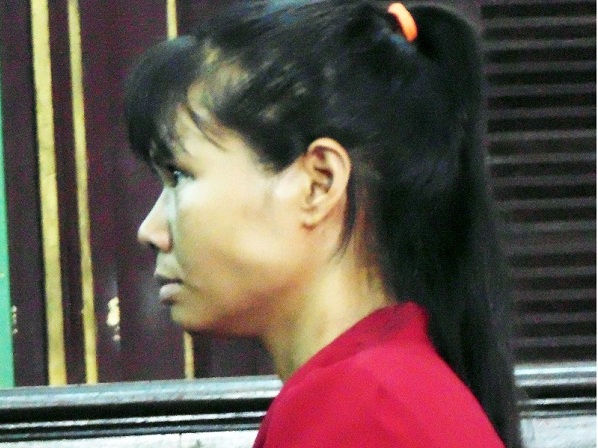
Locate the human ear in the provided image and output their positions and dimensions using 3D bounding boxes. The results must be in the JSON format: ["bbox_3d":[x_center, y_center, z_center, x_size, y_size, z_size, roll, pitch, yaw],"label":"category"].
[{"bbox_3d":[0.017,-0.027,2.250,0.034,0.063,0.023,12,0,12],"label":"human ear"}]

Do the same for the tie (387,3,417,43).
[{"bbox_3d":[0.071,-0.140,2.310,0.010,0.034,0.034,-30,0,-16],"label":"tie"}]

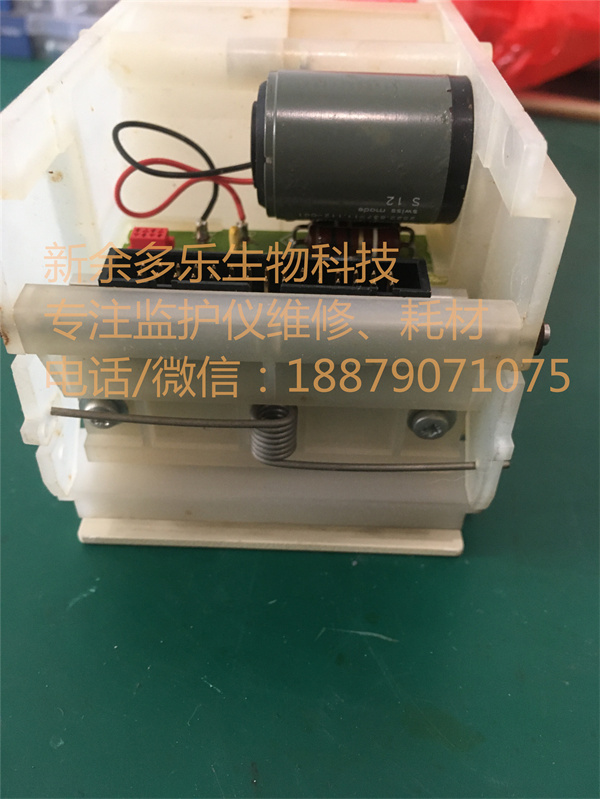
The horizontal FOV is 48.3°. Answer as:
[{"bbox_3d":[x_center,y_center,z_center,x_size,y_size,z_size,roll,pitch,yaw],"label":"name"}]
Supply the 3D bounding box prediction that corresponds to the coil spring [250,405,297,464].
[{"bbox_3d":[-0.004,0.005,0.094,0.006,0.007,0.006,1,22,2],"label":"coil spring"}]

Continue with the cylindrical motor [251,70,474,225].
[{"bbox_3d":[0.009,-0.040,0.107,0.033,0.022,0.022,2,38,2],"label":"cylindrical motor"}]

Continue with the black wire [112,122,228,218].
[{"bbox_3d":[-0.021,-0.038,0.110,0.018,0.014,0.007,2,38,2],"label":"black wire"}]

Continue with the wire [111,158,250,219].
[{"bbox_3d":[-0.019,-0.035,0.110,0.023,0.009,0.007,2,38,2],"label":"wire"}]

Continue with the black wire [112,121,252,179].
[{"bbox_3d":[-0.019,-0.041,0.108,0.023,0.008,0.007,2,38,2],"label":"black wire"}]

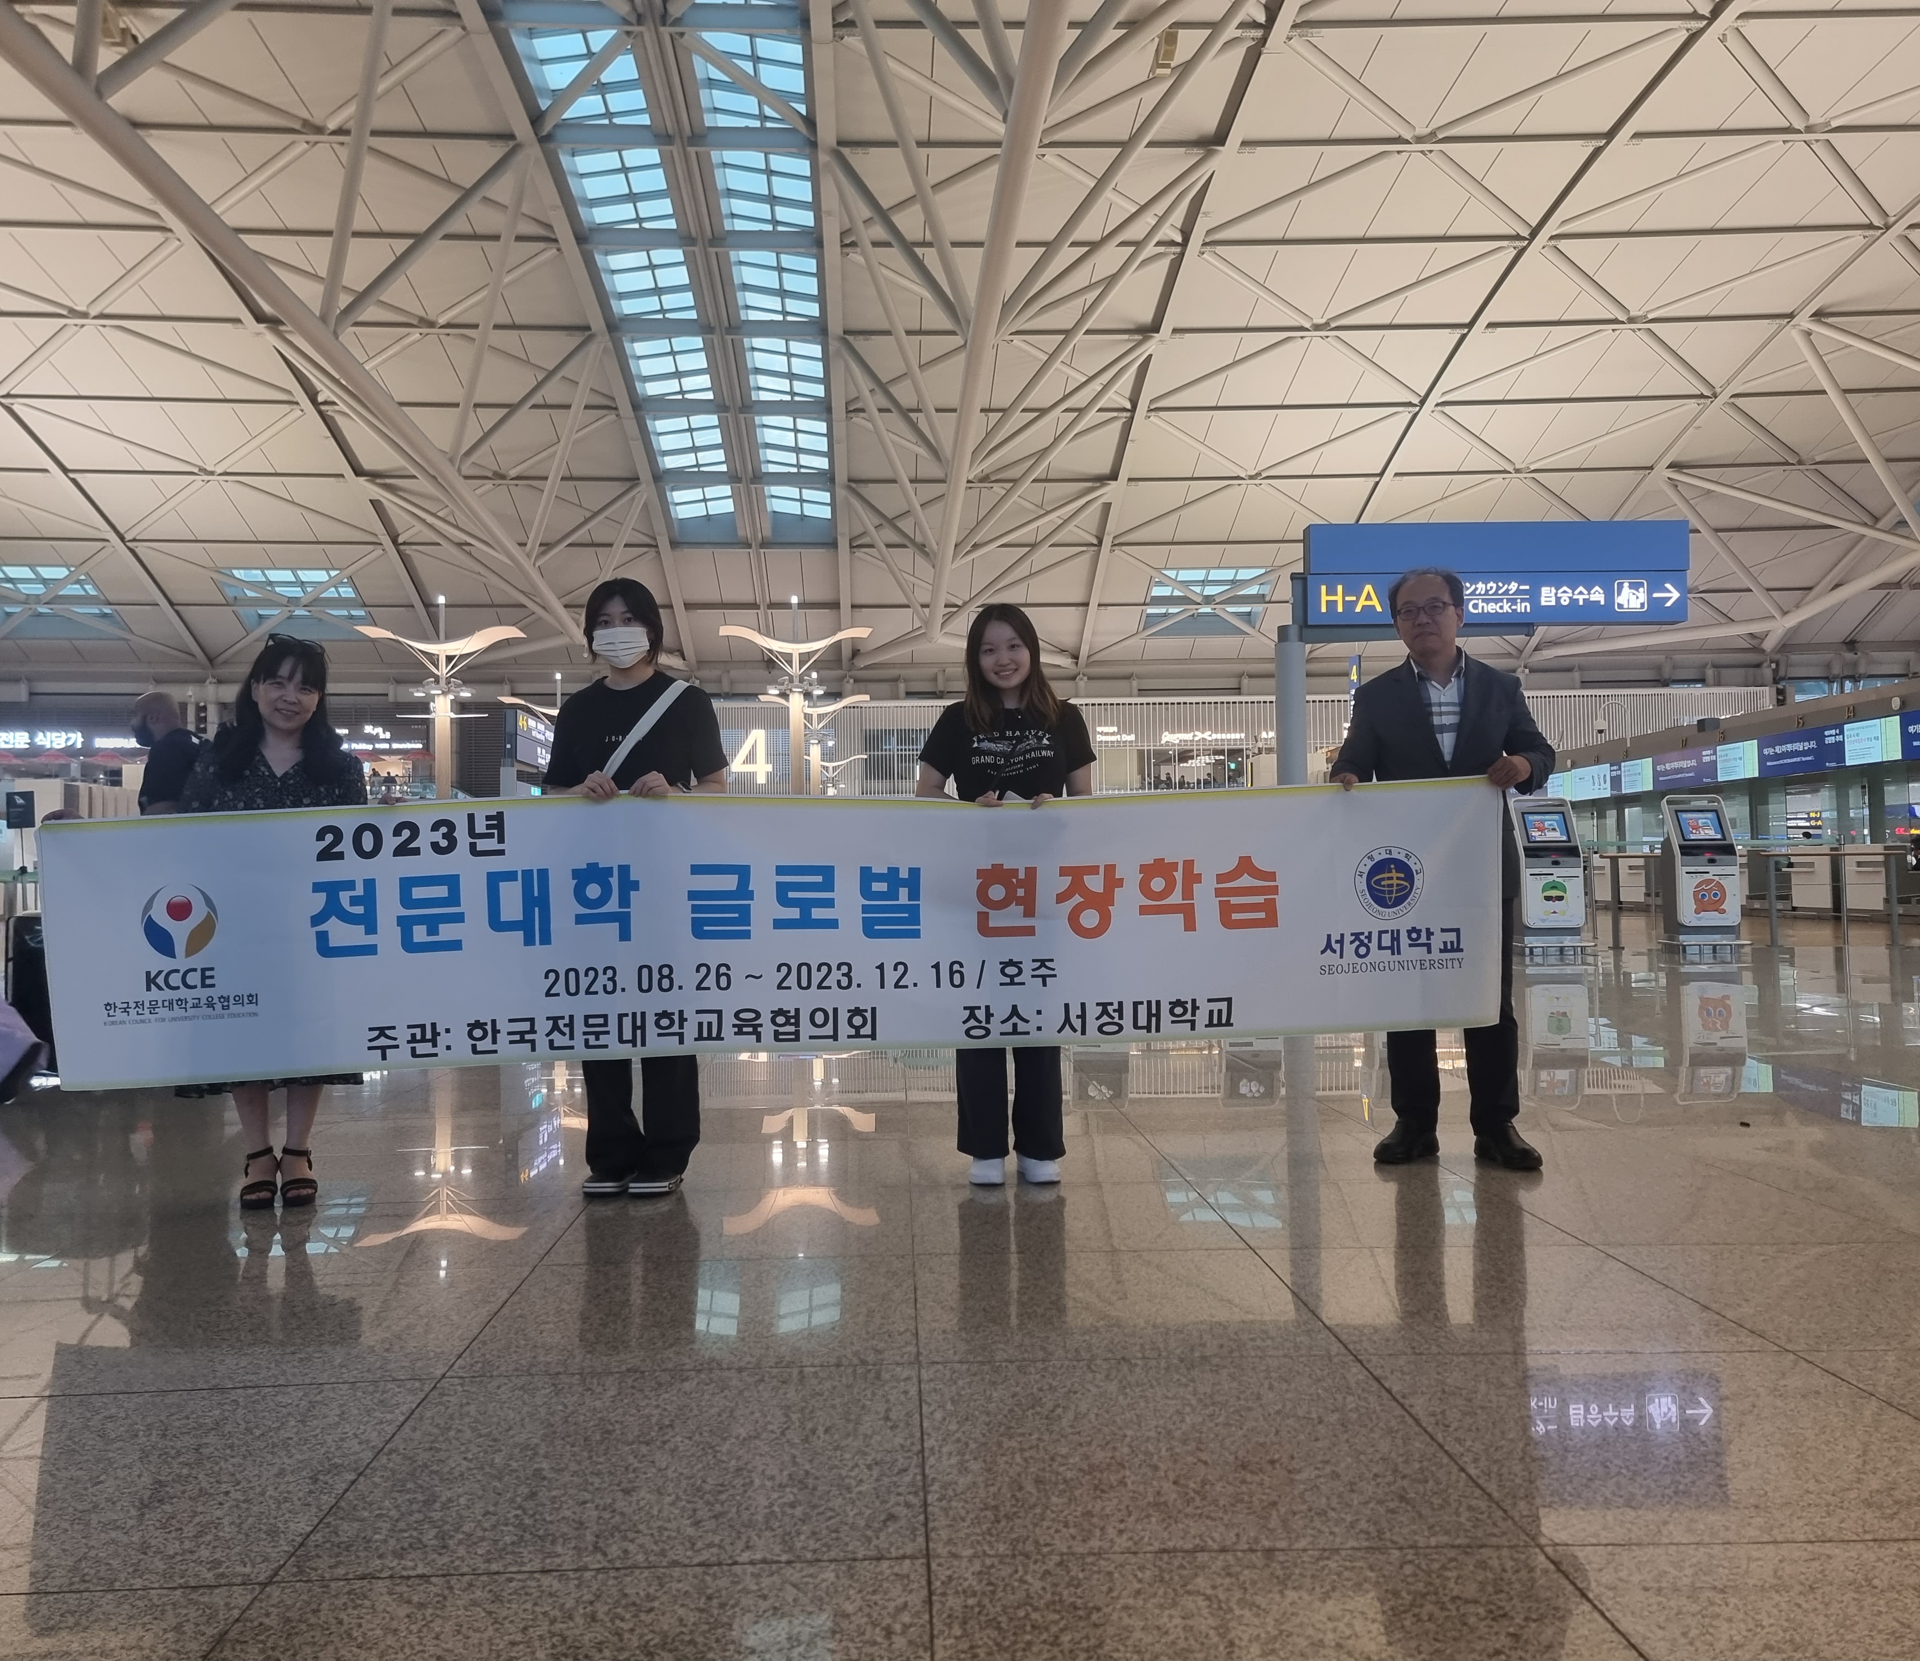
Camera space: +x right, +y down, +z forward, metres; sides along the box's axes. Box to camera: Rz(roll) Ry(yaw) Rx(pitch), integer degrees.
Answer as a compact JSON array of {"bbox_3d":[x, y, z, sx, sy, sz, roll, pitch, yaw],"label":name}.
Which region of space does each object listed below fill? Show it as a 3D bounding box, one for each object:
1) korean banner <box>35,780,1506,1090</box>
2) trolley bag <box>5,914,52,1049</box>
[{"bbox_3d":[-0.415,0.267,4.160,3.920,0.700,0.100,-1,3,-5],"label":"korean banner"},{"bbox_3d":[-3.950,0.759,6.867,0.490,0.760,0.310,-1,-2,-3],"label":"trolley bag"}]

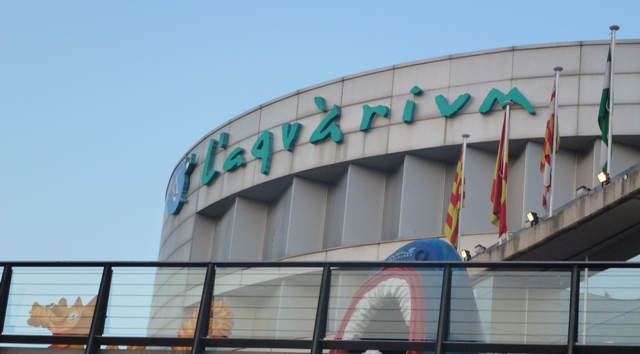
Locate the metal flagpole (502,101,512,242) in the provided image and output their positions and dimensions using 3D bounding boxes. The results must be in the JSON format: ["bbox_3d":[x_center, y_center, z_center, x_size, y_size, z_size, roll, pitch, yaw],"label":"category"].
[{"bbox_3d":[3.722,-0.064,28.240,0.190,3.021,0.190,3,-16,7],"label":"metal flagpole"}]

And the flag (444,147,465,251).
[{"bbox_3d":[2.970,0.415,30.647,0.401,2.421,0.280,4,-16,6],"label":"flag"}]

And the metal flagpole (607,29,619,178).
[{"bbox_3d":[4.975,-1.189,23.930,0.190,2.927,0.190,2,-16,12],"label":"metal flagpole"}]

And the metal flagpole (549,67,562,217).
[{"bbox_3d":[4.371,-0.619,26.104,0.190,2.974,0.190,3,-16,9],"label":"metal flagpole"}]

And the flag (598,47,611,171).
[{"bbox_3d":[4.898,-1.166,23.939,0.255,2.301,0.280,2,-16,12],"label":"flag"}]

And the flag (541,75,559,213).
[{"bbox_3d":[4.294,-0.587,26.107,0.334,2.647,0.280,3,-16,9],"label":"flag"}]

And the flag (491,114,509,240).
[{"bbox_3d":[3.667,-0.060,28.246,0.372,2.744,0.280,3,-16,7],"label":"flag"}]

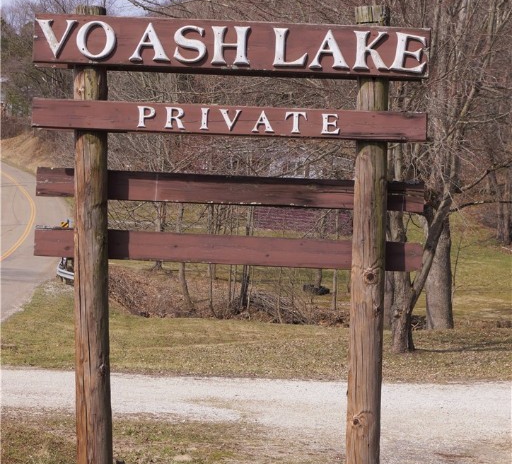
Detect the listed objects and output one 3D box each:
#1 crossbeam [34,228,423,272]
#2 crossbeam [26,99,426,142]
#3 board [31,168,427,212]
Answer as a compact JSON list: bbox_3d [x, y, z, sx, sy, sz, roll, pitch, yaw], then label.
[{"bbox_3d":[-0.136,0.088,8.045,1.945,0.136,0.040,2,1,-1],"label":"crossbeam"},{"bbox_3d":[-0.125,-0.546,7.850,1.932,0.135,0.040,2,1,-1],"label":"crossbeam"},{"bbox_3d":[-0.126,-0.212,8.045,1.945,0.143,0.040,2,1,-1],"label":"board"}]

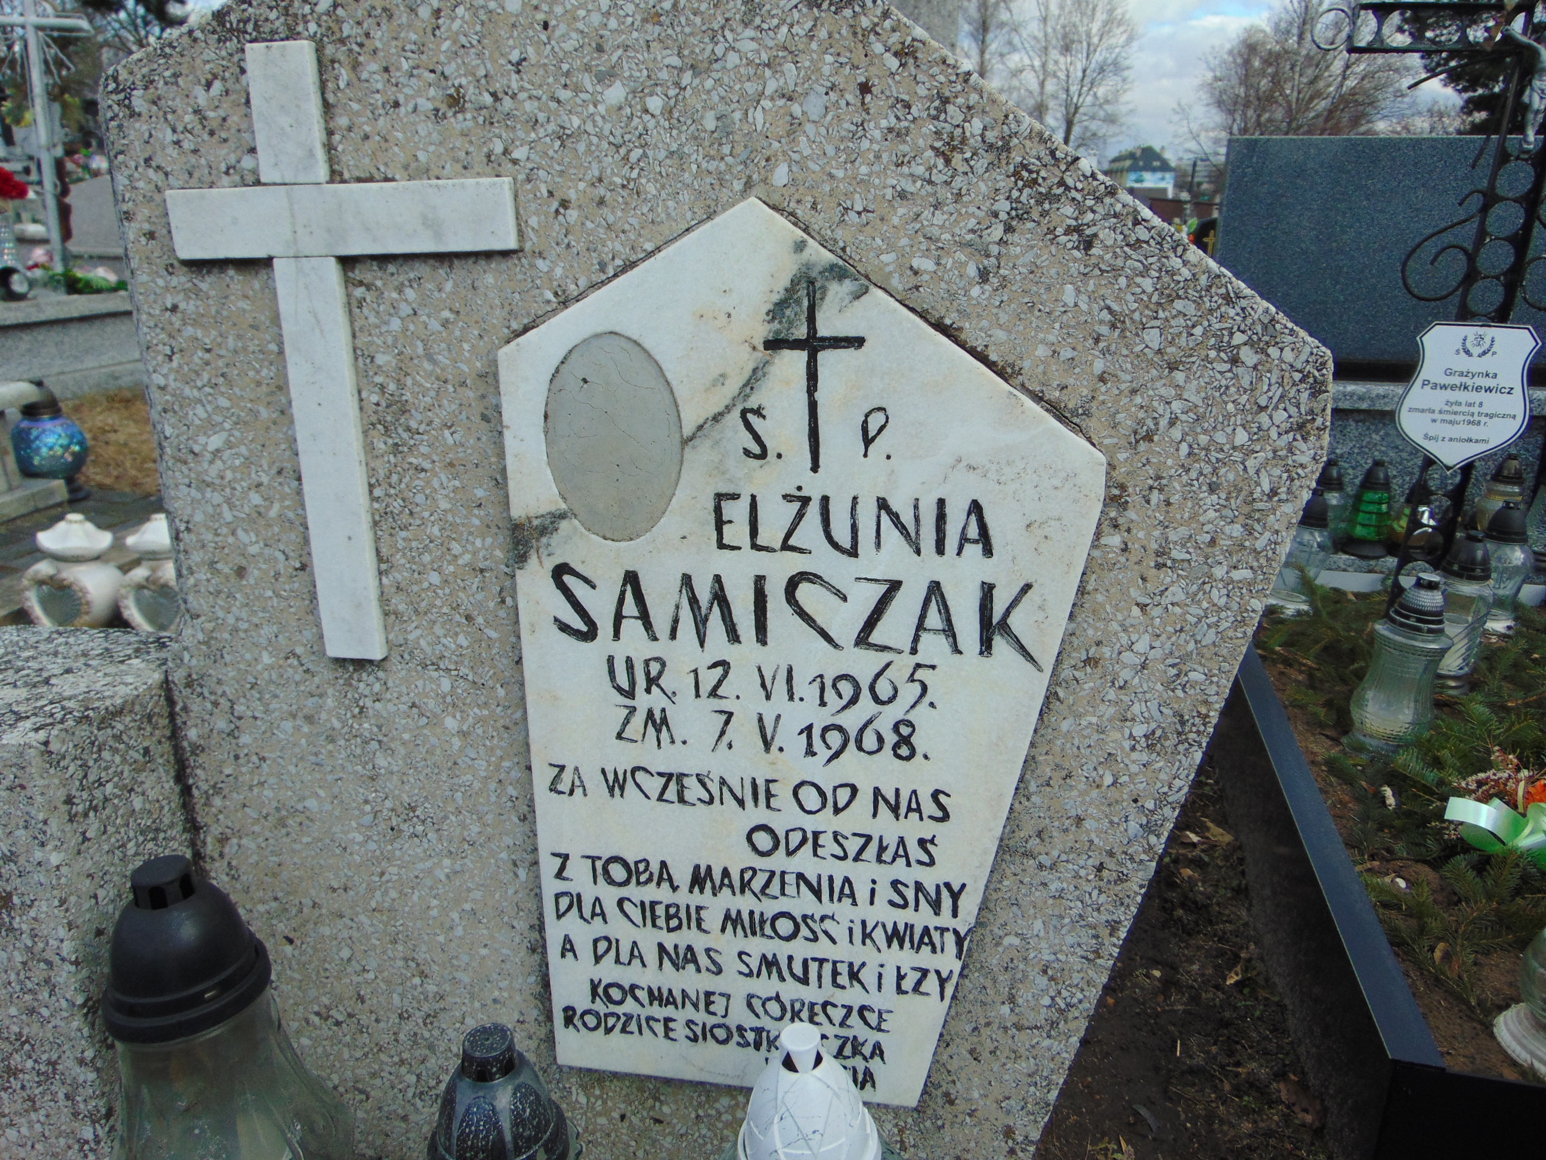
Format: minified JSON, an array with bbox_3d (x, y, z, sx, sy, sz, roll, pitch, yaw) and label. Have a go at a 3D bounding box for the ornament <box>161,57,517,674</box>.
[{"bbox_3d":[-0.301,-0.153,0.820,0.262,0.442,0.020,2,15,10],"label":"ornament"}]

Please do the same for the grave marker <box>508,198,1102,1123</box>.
[{"bbox_3d":[0.019,0.081,0.825,0.417,0.688,0.022,2,15,10],"label":"grave marker"}]

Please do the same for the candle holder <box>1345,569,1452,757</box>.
[{"bbox_3d":[0.980,0.124,1.726,0.132,0.267,0.132,9,18,12],"label":"candle holder"}]

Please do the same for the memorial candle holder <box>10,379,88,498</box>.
[{"bbox_3d":[-1.910,-0.374,2.981,0.172,0.298,0.172,3,17,9],"label":"memorial candle holder"}]

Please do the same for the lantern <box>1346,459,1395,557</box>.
[{"bbox_3d":[1.438,-0.173,2.660,0.118,0.218,0.118,5,17,14],"label":"lantern"}]

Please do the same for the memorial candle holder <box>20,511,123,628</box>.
[{"bbox_3d":[-1.359,-0.003,2.171,0.145,0.258,0.135,3,17,9],"label":"memorial candle holder"}]

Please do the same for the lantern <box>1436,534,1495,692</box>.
[{"bbox_3d":[1.209,0.055,1.949,0.090,0.277,0.090,5,17,14],"label":"lantern"}]

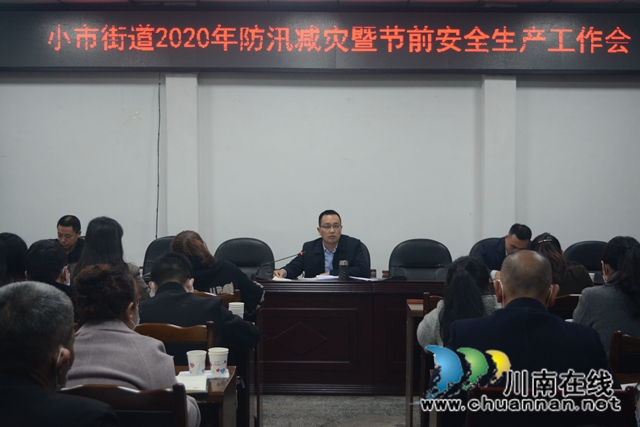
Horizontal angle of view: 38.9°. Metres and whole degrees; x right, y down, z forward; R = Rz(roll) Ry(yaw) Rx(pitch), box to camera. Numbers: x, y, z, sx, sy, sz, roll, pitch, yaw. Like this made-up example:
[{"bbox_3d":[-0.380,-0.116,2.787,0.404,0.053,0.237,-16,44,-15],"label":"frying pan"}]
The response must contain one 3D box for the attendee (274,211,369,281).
[{"bbox_3d":[0.018,0.571,6.650,0.700,1.240,0.700,0,3,0],"label":"attendee"}]

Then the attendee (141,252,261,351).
[{"bbox_3d":[-0.530,0.733,3.830,0.540,1.170,0.720,0,3,1],"label":"attendee"}]

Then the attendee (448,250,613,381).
[{"bbox_3d":[0.657,0.733,2.930,0.530,1.250,0.720,0,3,1],"label":"attendee"}]

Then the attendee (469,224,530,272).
[{"bbox_3d":[1.357,0.618,6.600,0.600,1.150,0.720,0,3,-9],"label":"attendee"}]

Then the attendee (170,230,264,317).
[{"bbox_3d":[-0.537,0.676,4.750,0.500,1.200,0.720,0,3,-3],"label":"attendee"}]

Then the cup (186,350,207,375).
[{"bbox_3d":[-0.457,0.557,3.370,0.075,0.086,0.075,0,3,0],"label":"cup"}]

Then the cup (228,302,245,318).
[{"bbox_3d":[-0.390,0.478,4.250,0.075,0.105,0.075,0,3,0],"label":"cup"}]

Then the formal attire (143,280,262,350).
[{"bbox_3d":[-0.519,0.551,3.750,0.540,0.580,0.450,0,3,1],"label":"formal attire"}]

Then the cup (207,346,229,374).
[{"bbox_3d":[-0.373,0.548,3.350,0.076,0.095,0.076,0,3,0],"label":"cup"}]

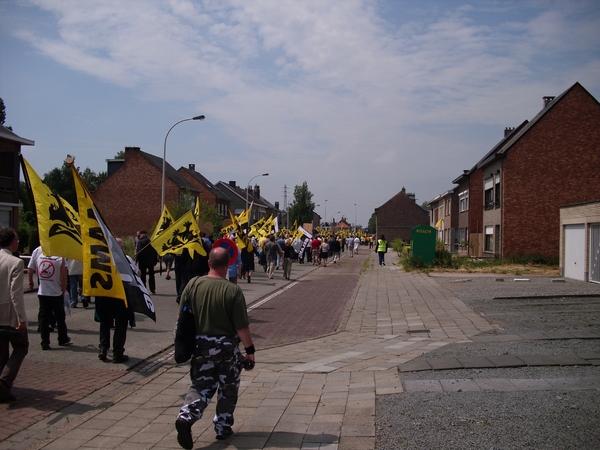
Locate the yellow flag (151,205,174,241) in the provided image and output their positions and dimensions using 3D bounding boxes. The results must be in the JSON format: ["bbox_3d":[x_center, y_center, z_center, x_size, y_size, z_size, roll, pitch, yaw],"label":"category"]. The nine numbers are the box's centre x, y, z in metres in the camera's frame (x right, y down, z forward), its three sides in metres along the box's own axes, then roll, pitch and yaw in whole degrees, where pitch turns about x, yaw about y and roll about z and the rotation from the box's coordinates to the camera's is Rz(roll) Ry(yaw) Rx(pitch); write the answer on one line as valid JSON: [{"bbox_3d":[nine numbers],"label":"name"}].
[{"bbox_3d":[-3.828,-0.070,17.500,0.800,1.050,0.350,0,-1,0],"label":"yellow flag"}]

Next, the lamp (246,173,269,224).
[{"bbox_3d":[-4.058,-1.129,60.000,2.100,7.900,0.300,0,-1,7],"label":"lamp"}]

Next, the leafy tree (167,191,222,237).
[{"bbox_3d":[-8.077,-0.067,48.000,3.800,5.200,3.800,0,-1,7],"label":"leafy tree"}]

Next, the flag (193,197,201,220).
[{"bbox_3d":[-3.815,-0.571,23.000,0.320,0.950,0.300,0,-1,0],"label":"flag"}]

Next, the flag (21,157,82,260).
[{"bbox_3d":[-3.696,-0.246,9.300,0.900,1.500,0.450,1,-1,-11],"label":"flag"}]

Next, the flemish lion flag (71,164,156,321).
[{"bbox_3d":[-2.511,0.236,8.400,1.100,2.000,0.500,0,-1,0],"label":"flemish lion flag"}]

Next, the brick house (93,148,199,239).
[{"bbox_3d":[-14.505,-2.086,60.903,8.400,9.600,6.900,0,-1,7],"label":"brick house"}]

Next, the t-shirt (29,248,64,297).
[{"bbox_3d":[-3.973,0.746,9.800,0.520,0.740,0.300,0,-1,7],"label":"t-shirt"}]

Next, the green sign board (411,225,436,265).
[{"bbox_3d":[7.182,1.234,36.200,1.320,2.300,1.200,0,-1,7],"label":"green sign board"}]

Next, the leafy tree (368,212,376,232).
[{"bbox_3d":[13.731,0.756,112.000,3.600,6.000,3.600,0,-1,7],"label":"leafy tree"}]

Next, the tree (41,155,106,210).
[{"bbox_3d":[-23.851,-2.313,66.000,6.000,9.800,6.000,0,-1,7],"label":"tree"}]

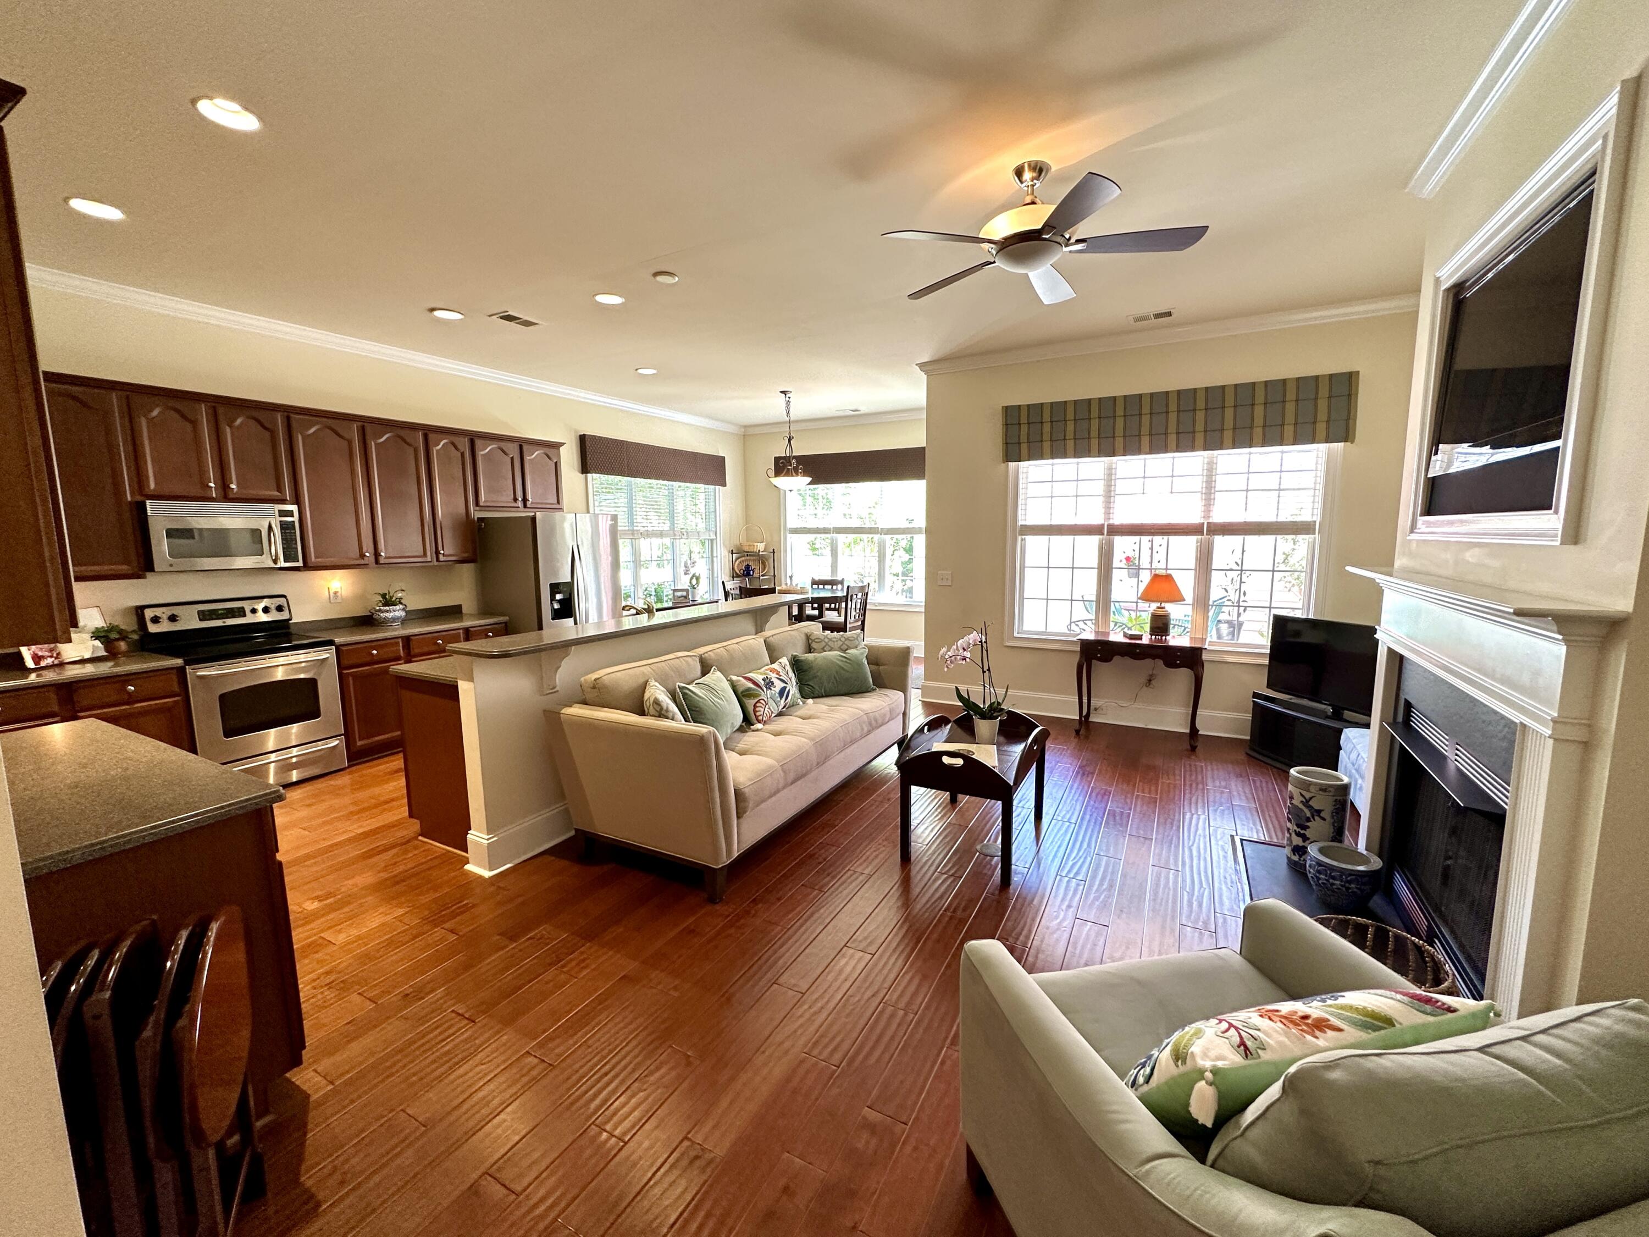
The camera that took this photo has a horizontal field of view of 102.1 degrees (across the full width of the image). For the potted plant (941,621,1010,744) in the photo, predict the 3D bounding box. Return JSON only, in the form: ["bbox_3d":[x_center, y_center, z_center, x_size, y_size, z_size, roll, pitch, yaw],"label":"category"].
[{"bbox_3d":[0.822,0.353,3.667,0.350,0.660,0.280,0,7,0],"label":"potted plant"}]

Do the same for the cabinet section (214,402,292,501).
[{"bbox_3d":[-3.800,-1.060,4.379,0.320,0.595,0.389,4,8,29],"label":"cabinet section"}]

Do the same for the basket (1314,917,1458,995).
[{"bbox_3d":[1.796,1.187,2.197,0.400,0.250,0.400,4,8,29],"label":"basket"}]

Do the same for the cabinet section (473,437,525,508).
[{"bbox_3d":[-2.971,-1.258,5.864,0.320,0.592,0.489,4,8,29],"label":"cabinet section"}]

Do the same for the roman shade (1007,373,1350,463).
[{"bbox_3d":[2.578,-1.494,5.112,2.360,0.467,0.120,4,8,29],"label":"roman shade"}]

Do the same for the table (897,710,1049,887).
[{"bbox_3d":[0.800,0.863,3.482,0.570,0.600,0.880,4,8,29],"label":"table"}]

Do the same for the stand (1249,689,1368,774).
[{"bbox_3d":[3.294,0.813,4.396,0.450,0.420,0.820,-2,7,-9],"label":"stand"}]

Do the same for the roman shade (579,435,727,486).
[{"bbox_3d":[-1.938,-1.837,7.956,0.100,0.394,2.340,4,8,29],"label":"roman shade"}]

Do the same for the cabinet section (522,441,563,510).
[{"bbox_3d":[-2.750,-1.312,6.260,0.320,0.592,0.444,4,8,29],"label":"cabinet section"}]

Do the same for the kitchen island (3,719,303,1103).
[{"bbox_3d":[-2.235,0.906,1.918,1.480,0.914,0.635,4,8,29],"label":"kitchen island"}]

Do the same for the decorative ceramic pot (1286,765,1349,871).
[{"bbox_3d":[2.321,0.951,3.145,0.230,0.440,0.230,4,8,29],"label":"decorative ceramic pot"}]

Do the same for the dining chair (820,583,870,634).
[{"bbox_3d":[0.208,0.087,8.005,0.520,1.000,0.440,4,8,29],"label":"dining chair"}]

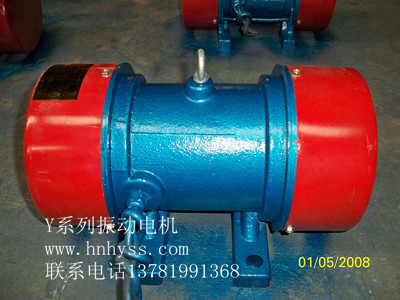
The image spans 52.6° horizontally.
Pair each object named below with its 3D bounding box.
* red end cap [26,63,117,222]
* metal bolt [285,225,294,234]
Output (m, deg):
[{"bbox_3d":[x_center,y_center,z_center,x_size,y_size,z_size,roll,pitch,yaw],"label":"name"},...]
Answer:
[{"bbox_3d":[-0.148,-0.006,0.549,0.087,0.216,0.216,1,38,2],"label":"red end cap"},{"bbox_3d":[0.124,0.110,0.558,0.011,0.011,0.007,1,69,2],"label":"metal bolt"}]

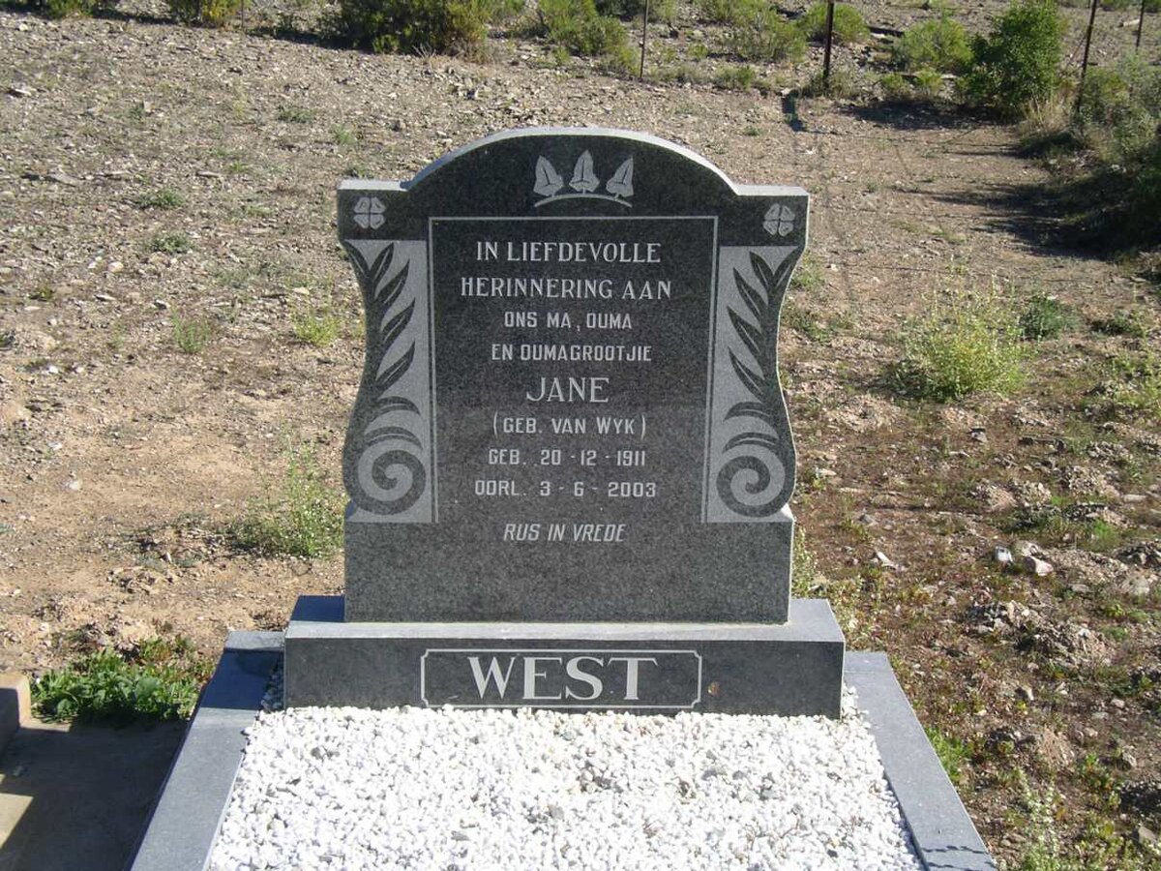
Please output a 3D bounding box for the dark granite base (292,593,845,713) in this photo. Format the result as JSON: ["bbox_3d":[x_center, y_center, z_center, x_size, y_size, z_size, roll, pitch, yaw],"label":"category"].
[{"bbox_3d":[-0.026,0.368,3.152,0.890,0.142,0.198,1,15,-2],"label":"dark granite base"}]

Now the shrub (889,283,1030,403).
[{"bbox_3d":[1.147,-0.293,5.738,0.370,0.300,0.350,1,15,-2],"label":"shrub"}]

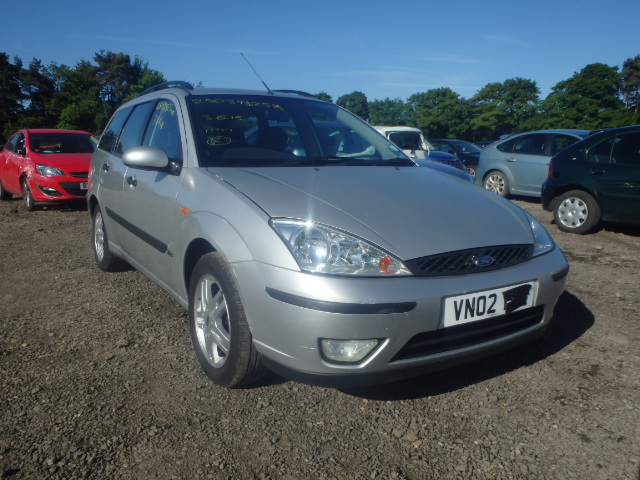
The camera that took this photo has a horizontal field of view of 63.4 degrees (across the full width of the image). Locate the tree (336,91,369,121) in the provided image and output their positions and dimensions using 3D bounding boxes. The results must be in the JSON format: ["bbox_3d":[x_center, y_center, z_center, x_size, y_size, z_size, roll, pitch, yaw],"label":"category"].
[{"bbox_3d":[3.801,-13.582,62.708,4.072,8.761,4.072,2,9,3],"label":"tree"}]

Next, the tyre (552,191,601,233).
[{"bbox_3d":[3.554,-0.379,7.145,0.185,0.595,0.595,-5,11,-32],"label":"tyre"}]

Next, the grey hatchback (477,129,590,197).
[{"bbox_3d":[5.270,-1.480,10.550,1.830,1.480,4.330,-6,11,-33],"label":"grey hatchback"}]

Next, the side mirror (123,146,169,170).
[{"bbox_3d":[-0.924,-0.437,2.750,0.220,0.130,0.125,-5,11,-32],"label":"side mirror"}]

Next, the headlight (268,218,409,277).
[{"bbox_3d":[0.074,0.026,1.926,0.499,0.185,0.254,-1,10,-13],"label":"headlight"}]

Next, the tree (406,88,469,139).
[{"bbox_3d":[11.944,-11.507,52.625,6.428,7.526,6.428,3,10,12],"label":"tree"}]

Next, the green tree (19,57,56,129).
[{"bbox_3d":[-23.216,-10.589,42.696,3.407,8.388,3.407,-5,11,-28],"label":"green tree"}]

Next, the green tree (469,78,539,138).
[{"bbox_3d":[17.019,-10.827,48.679,6.861,8.407,6.861,4,10,18],"label":"green tree"}]

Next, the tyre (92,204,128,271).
[{"bbox_3d":[-1.800,-0.030,4.483,0.200,0.610,0.610,-5,11,-32],"label":"tyre"}]

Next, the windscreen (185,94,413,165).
[{"bbox_3d":[-0.118,-0.680,3.086,1.420,0.180,0.860,-5,42,-32],"label":"windscreen"}]

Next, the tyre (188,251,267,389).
[{"bbox_3d":[-0.409,0.354,2.318,0.200,0.605,0.605,-5,11,-32],"label":"tyre"}]

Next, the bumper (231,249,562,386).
[{"bbox_3d":[0.518,0.258,2.214,1.680,0.460,0.580,-5,11,-32],"label":"bumper"}]

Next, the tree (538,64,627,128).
[{"bbox_3d":[21.735,-10.226,42.703,7.464,8.466,7.464,5,11,26],"label":"tree"}]

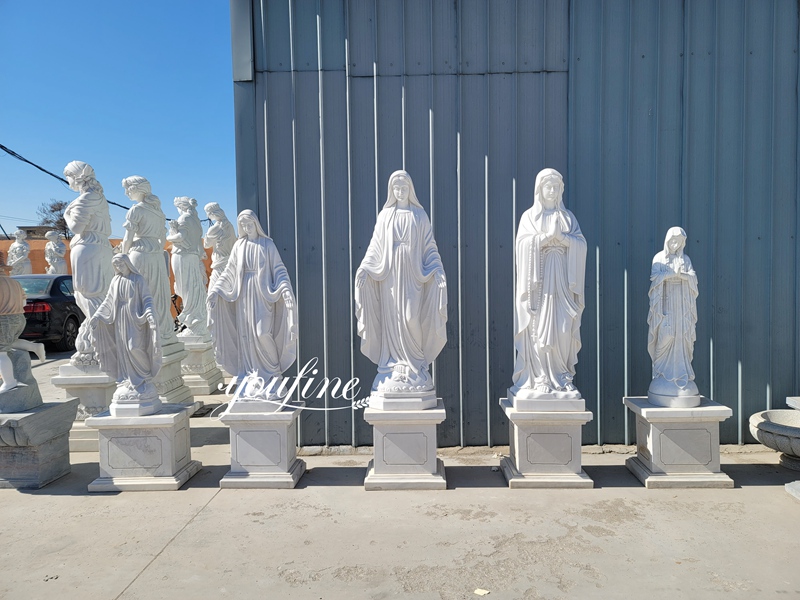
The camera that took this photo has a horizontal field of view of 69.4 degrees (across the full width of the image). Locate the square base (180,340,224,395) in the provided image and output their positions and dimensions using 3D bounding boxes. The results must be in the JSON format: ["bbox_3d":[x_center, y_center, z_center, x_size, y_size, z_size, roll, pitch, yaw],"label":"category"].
[{"bbox_3d":[-2.529,0.813,7.127,0.539,0.585,0.585,-1,2,0],"label":"square base"}]

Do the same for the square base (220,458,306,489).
[{"bbox_3d":[-0.916,1.166,3.970,0.479,0.097,0.446,-1,2,2],"label":"square base"}]

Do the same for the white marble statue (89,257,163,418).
[{"bbox_3d":[-1.829,0.224,3.879,0.426,1.060,0.346,-1,2,0],"label":"white marble statue"}]

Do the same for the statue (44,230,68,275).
[{"bbox_3d":[-8.353,-0.729,14.083,0.580,1.720,0.500,0,2,6],"label":"statue"}]

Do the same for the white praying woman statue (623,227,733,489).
[{"bbox_3d":[1.826,0.346,3.831,0.535,1.662,0.466,-1,2,3],"label":"white praying woman statue"}]

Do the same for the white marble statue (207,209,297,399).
[{"bbox_3d":[-0.962,0.027,3.772,0.566,1.223,0.364,-1,2,3],"label":"white marble statue"}]

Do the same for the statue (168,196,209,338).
[{"bbox_3d":[-2.501,-0.382,6.891,0.450,1.670,0.470,0,2,3],"label":"statue"}]

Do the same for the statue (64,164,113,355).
[{"bbox_3d":[-2.501,-0.286,4.693,0.410,1.660,0.460,0,2,3],"label":"statue"}]

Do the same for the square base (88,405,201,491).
[{"bbox_3d":[-1.694,0.962,3.868,0.560,0.450,0.470,-1,2,-2],"label":"square base"}]

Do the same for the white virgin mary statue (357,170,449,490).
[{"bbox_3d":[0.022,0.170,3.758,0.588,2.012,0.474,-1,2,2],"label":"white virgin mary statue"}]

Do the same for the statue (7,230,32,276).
[{"bbox_3d":[-9.055,-0.776,13.677,0.532,1.729,0.479,-1,2,0],"label":"statue"}]

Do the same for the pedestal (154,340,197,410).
[{"bbox_3d":[-2.439,0.812,5.854,0.520,0.620,0.520,-1,2,0],"label":"pedestal"}]

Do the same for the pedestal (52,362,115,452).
[{"bbox_3d":[-2.560,0.872,4.884,0.559,0.673,0.559,-1,2,0],"label":"pedestal"}]

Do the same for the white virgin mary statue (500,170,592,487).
[{"bbox_3d":[0.939,0.155,3.771,0.514,2.012,0.474,-1,2,2],"label":"white virgin mary statue"}]

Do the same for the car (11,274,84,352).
[{"bbox_3d":[-7.334,0.197,12.416,1.820,1.470,4.750,-1,2,-8],"label":"car"}]

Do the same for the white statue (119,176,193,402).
[{"bbox_3d":[-2.575,-0.059,6.049,0.572,2.456,0.545,-1,2,0],"label":"white statue"}]

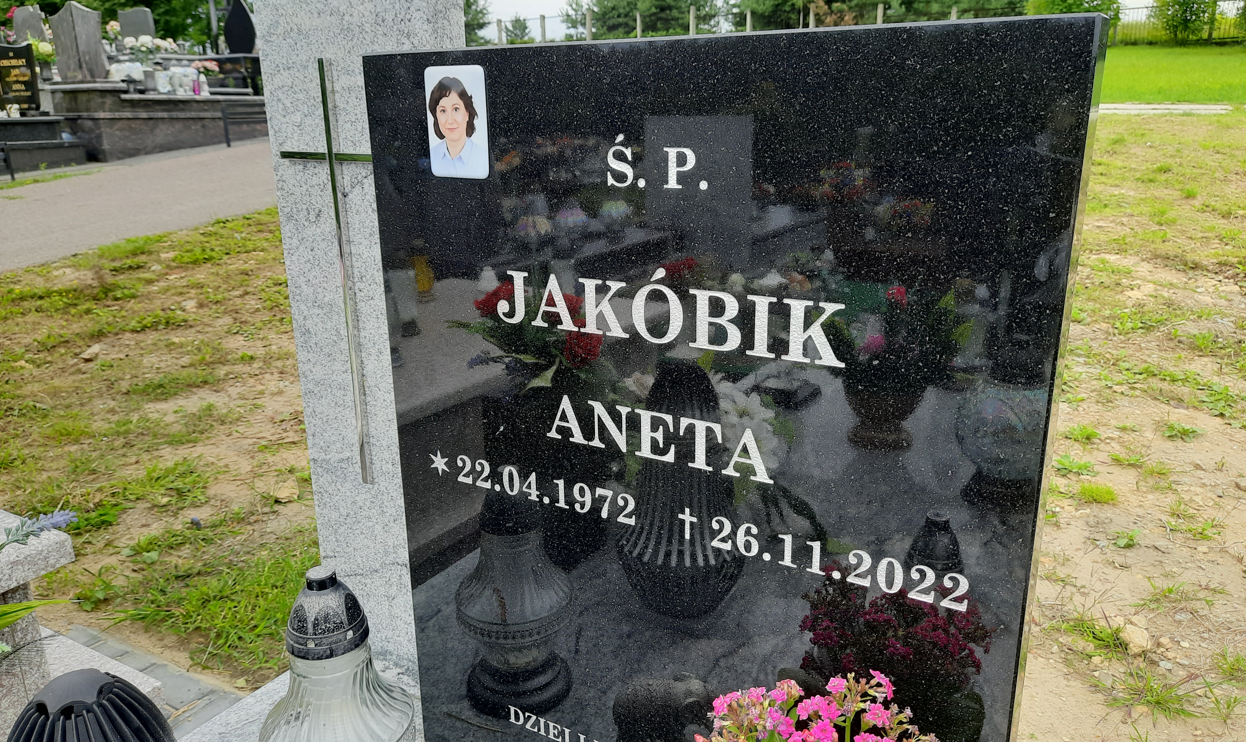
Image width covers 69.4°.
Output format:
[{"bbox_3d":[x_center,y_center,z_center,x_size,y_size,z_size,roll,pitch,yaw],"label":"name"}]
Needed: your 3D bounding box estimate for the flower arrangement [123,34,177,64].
[{"bbox_3d":[-4.771,-3.260,9.131,0.543,0.307,0.353,-9,18,-25],"label":"flower arrangement"}]

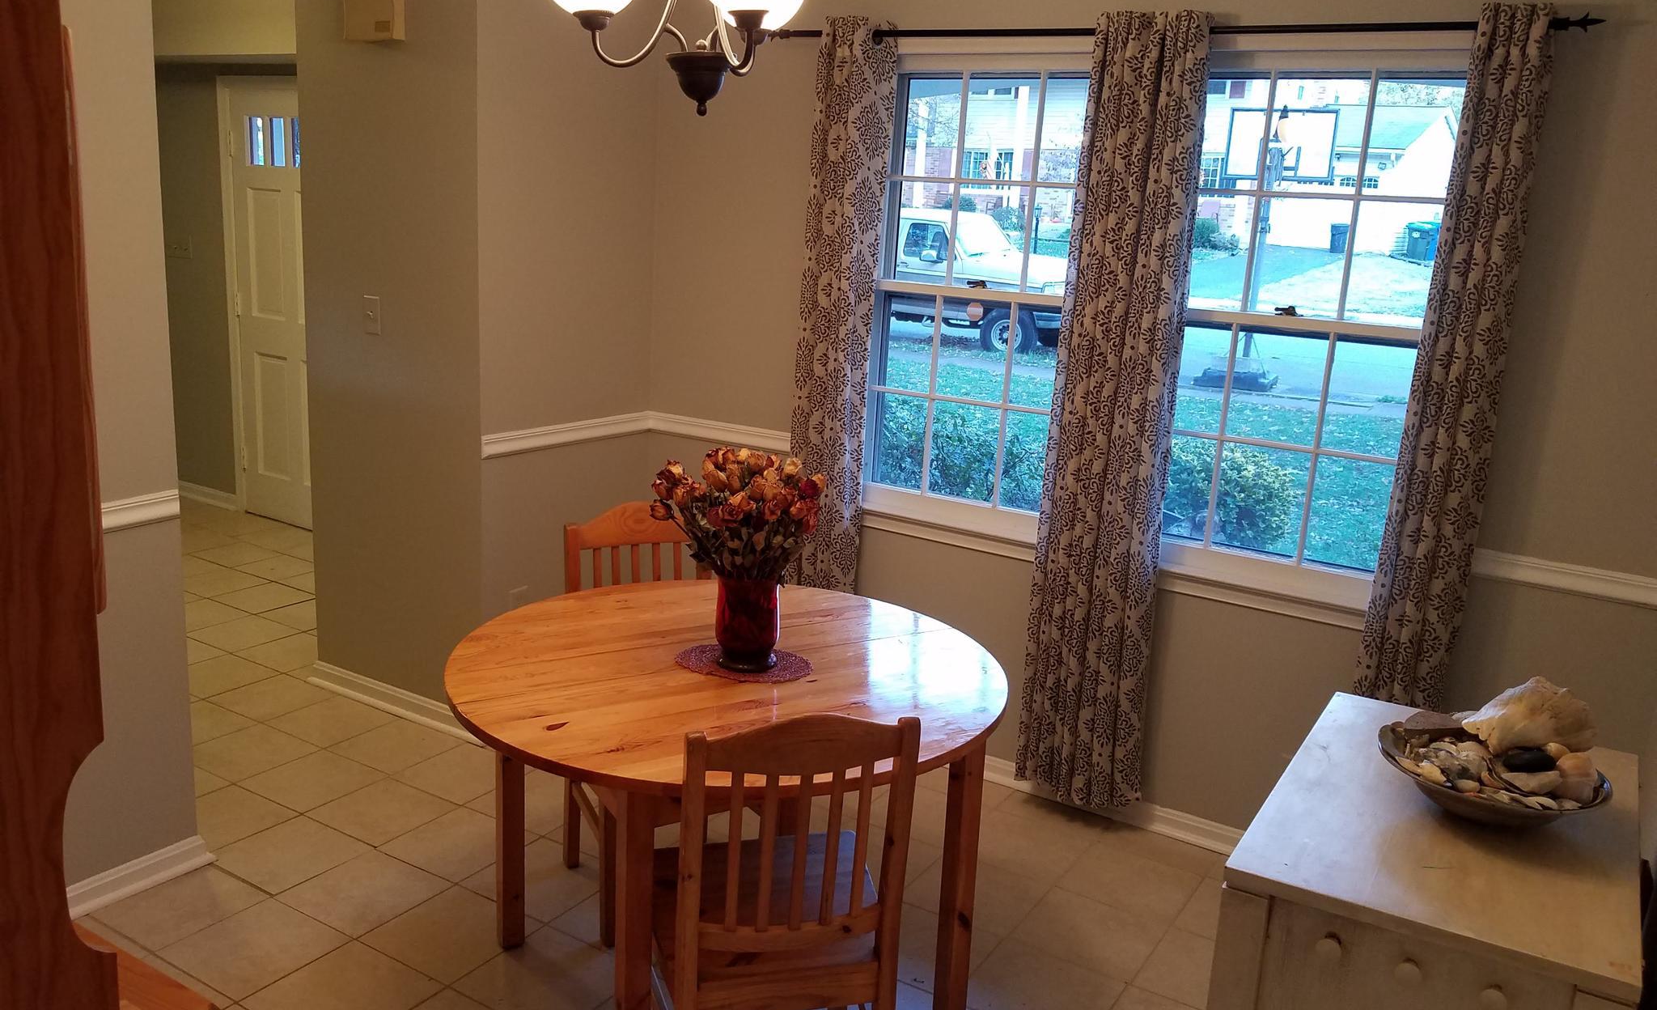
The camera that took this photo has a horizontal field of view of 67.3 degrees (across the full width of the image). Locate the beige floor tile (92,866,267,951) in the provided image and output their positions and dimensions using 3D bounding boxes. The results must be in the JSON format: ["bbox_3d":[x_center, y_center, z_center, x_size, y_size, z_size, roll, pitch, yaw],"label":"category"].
[{"bbox_3d":[-1.543,0.958,2.973,0.275,0.010,0.295,12,15,29],"label":"beige floor tile"}]

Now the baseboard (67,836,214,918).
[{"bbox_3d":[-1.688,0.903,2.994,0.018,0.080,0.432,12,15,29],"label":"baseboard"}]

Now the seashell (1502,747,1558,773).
[{"bbox_3d":[0.979,0.355,1.736,0.077,0.030,0.042,11,15,31],"label":"seashell"}]

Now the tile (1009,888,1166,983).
[{"bbox_3d":[0.664,1.085,3.146,0.295,0.010,0.295,12,15,29],"label":"tile"}]

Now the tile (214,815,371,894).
[{"bbox_3d":[-1.365,0.888,3.154,0.300,0.012,0.300,11,15,30],"label":"tile"}]

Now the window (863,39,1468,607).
[{"bbox_3d":[0.811,-0.536,3.398,1.690,1.420,0.100,11,15,30],"label":"window"}]

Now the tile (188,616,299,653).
[{"bbox_3d":[-2.194,0.490,4.675,0.300,0.012,0.300,11,15,30],"label":"tile"}]

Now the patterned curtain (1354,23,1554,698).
[{"bbox_3d":[1.457,-0.063,2.973,0.210,2.140,0.100,11,15,30],"label":"patterned curtain"}]

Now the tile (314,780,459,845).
[{"bbox_3d":[-1.247,0.859,3.486,0.295,0.010,0.295,12,15,29],"label":"tile"}]

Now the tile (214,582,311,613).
[{"bbox_3d":[-2.303,0.392,5.082,0.298,0.015,0.298,11,15,29],"label":"tile"}]

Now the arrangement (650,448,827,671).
[{"bbox_3d":[-0.164,0.118,2.623,0.360,0.450,0.330,4,13,-1],"label":"arrangement"}]

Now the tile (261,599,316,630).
[{"bbox_3d":[-2.074,0.445,4.996,0.299,0.010,0.299,12,15,29],"label":"tile"}]

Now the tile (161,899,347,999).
[{"bbox_3d":[-1.283,0.997,2.790,0.298,0.015,0.298,11,15,29],"label":"tile"}]

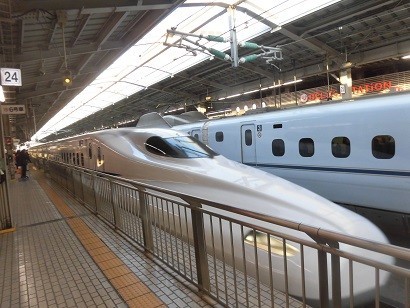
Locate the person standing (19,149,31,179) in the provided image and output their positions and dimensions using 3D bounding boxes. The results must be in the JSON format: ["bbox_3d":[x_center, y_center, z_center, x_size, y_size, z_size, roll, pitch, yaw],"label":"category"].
[{"bbox_3d":[-10.028,0.544,15.800,0.480,1.650,0.500,-6,4,-34],"label":"person standing"}]

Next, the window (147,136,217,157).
[{"bbox_3d":[-0.570,-0.149,7.988,1.600,0.680,1.800,-6,4,-34],"label":"window"}]

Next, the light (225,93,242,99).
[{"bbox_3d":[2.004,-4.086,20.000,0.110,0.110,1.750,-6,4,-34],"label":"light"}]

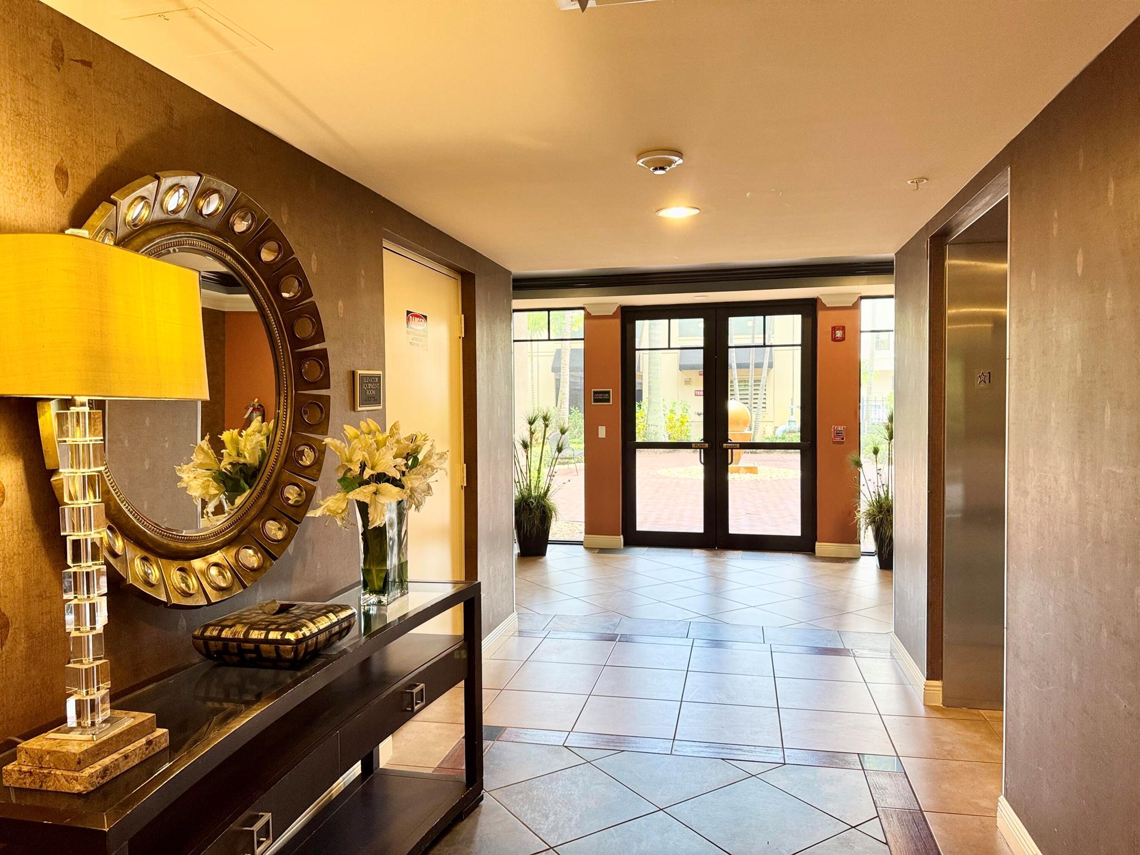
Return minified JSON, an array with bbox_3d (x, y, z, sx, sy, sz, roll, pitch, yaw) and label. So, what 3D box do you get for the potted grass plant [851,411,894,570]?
[{"bbox_3d":[2.851,0.530,6.965,0.660,1.400,0.620,0,2,12],"label":"potted grass plant"}]

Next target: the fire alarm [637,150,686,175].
[{"bbox_3d":[0.306,-0.891,2.687,0.156,0.053,0.156,0,2,12],"label":"fire alarm"}]

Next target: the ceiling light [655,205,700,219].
[{"bbox_3d":[0.474,-0.941,3.462,0.192,0.030,0.192,0,2,12],"label":"ceiling light"}]

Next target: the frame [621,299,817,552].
[{"bbox_3d":[1.467,-0.006,7.861,1.877,2.445,0.120,0,2,12],"label":"frame"}]

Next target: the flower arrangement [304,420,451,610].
[{"bbox_3d":[-0.605,0.274,2.605,0.430,0.605,0.420,0,2,12],"label":"flower arrangement"}]

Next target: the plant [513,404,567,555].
[{"bbox_3d":[-0.343,0.532,7.714,0.660,1.410,0.620,0,2,0],"label":"plant"}]

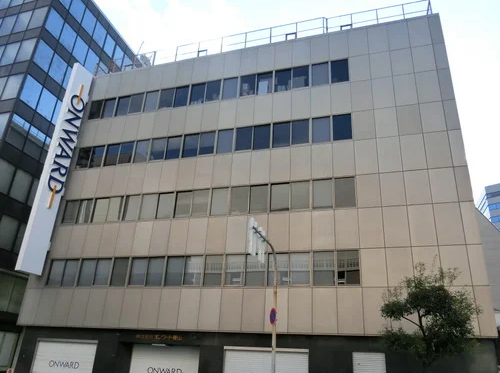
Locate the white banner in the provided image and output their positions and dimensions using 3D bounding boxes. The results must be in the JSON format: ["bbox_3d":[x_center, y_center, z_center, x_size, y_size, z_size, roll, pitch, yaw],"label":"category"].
[{"bbox_3d":[-11.005,-1.500,24.154,0.320,13.046,1.398,-5,-25,18],"label":"white banner"}]

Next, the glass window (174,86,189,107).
[{"bbox_3d":[-4.153,-5.457,25.397,0.950,1.470,0.100,-5,-25,18],"label":"glass window"}]

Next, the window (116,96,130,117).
[{"bbox_3d":[-7.843,-4.997,25.944,0.903,1.436,0.100,-5,-26,18],"label":"window"}]

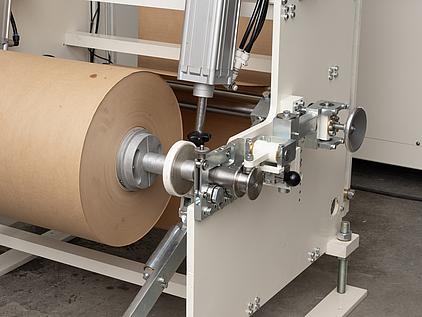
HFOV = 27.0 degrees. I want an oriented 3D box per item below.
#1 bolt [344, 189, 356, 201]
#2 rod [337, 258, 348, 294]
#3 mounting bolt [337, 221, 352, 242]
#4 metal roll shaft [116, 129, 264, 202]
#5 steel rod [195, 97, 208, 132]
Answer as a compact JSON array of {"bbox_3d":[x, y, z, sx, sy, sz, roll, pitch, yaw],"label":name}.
[{"bbox_3d":[0.512,0.135,3.236,0.034,0.031,0.031,11,21,30],"label":"bolt"},{"bbox_3d":[0.480,0.418,3.218,0.031,0.161,0.031,0,18,0],"label":"rod"},{"bbox_3d":[0.481,0.260,3.168,0.053,0.064,0.053,11,21,30],"label":"mounting bolt"},{"bbox_3d":[-0.056,0.035,2.348,0.401,0.178,0.178,11,21,30],"label":"metal roll shaft"},{"bbox_3d":[-0.025,-0.116,2.369,0.024,0.106,0.024,5,10,-1],"label":"steel rod"}]

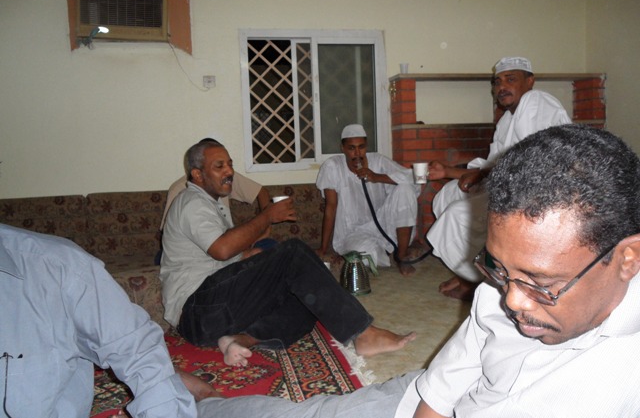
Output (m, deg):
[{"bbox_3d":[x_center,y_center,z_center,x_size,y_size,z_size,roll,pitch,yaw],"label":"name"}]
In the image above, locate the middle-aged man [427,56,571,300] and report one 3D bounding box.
[{"bbox_3d":[0.890,-0.156,2.420,0.740,1.130,0.500,-4,5,-19],"label":"middle-aged man"}]

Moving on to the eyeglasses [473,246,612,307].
[{"bbox_3d":[0.280,0.054,0.603,0.140,0.045,0.140,-36,26,-14],"label":"eyeglasses"}]

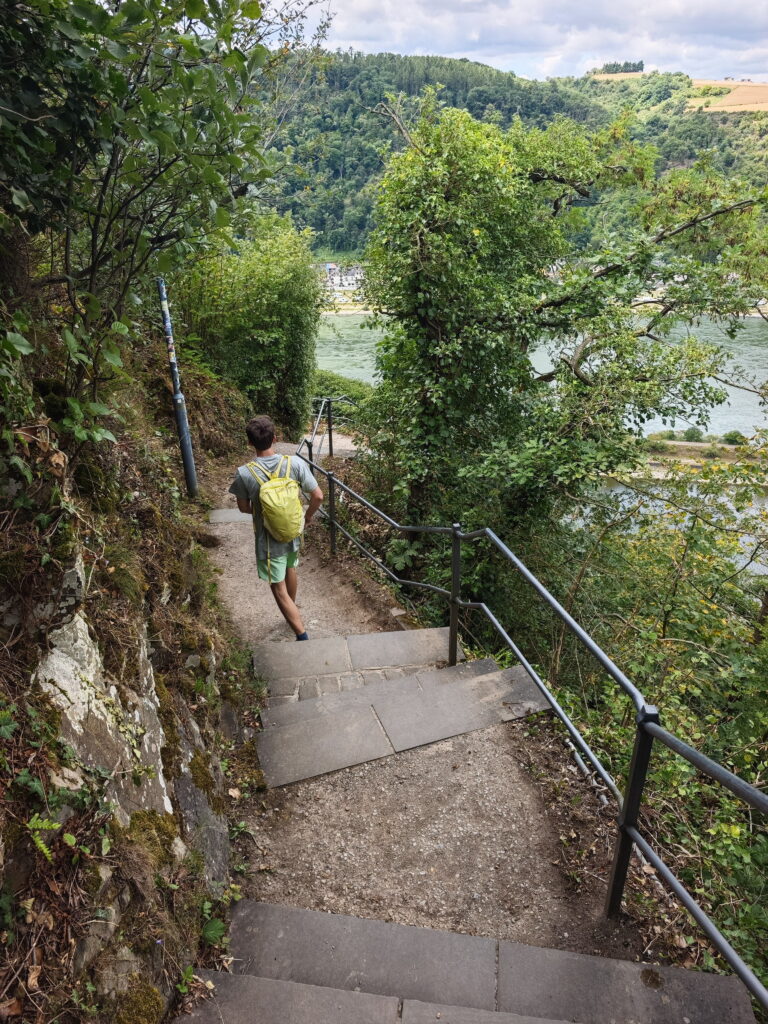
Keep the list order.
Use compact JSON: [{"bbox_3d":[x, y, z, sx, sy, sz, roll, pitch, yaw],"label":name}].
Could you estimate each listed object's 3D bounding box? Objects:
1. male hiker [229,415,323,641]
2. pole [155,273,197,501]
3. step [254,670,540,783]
[{"bbox_3d":[-0.732,0.198,4.679,0.568,1.725,0.608,-9,26,-15],"label":"male hiker"},{"bbox_3d":[-2.377,-1.345,7.849,0.125,2.600,0.125,-1,25,0],"label":"pole"},{"bbox_3d":[0.150,1.177,3.689,1.614,0.127,0.375,-10,26,-17],"label":"step"}]

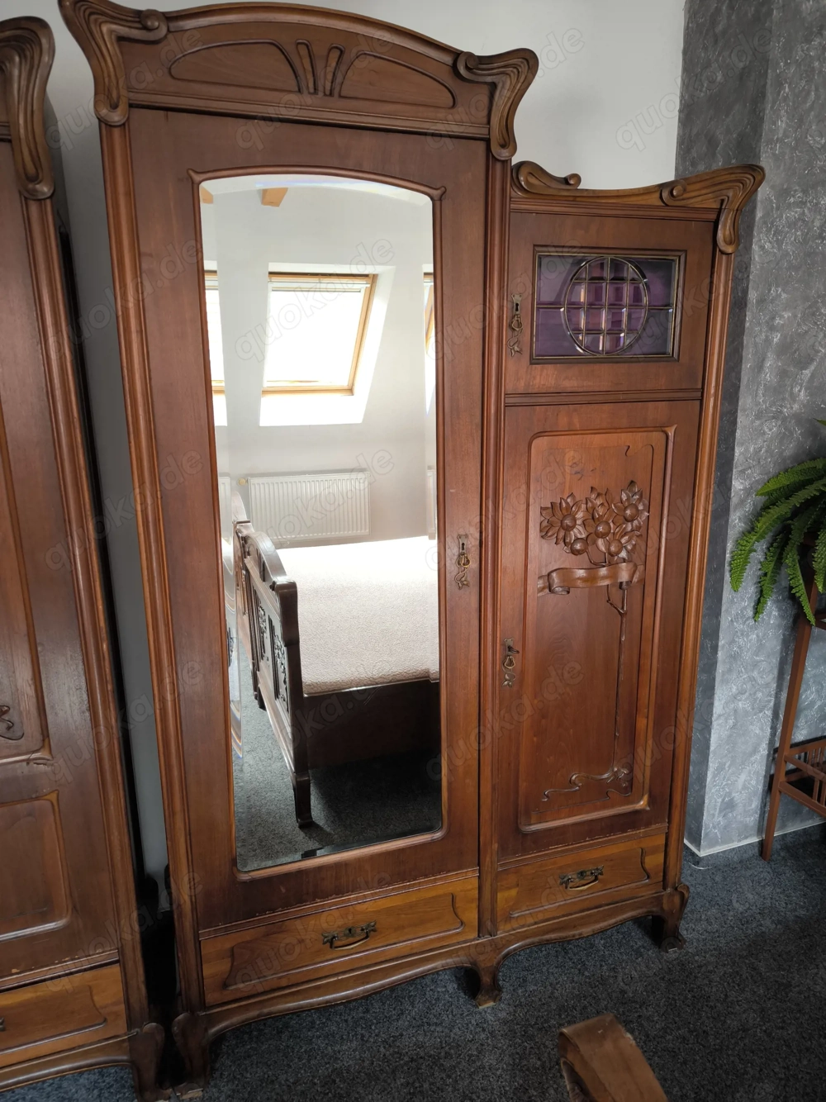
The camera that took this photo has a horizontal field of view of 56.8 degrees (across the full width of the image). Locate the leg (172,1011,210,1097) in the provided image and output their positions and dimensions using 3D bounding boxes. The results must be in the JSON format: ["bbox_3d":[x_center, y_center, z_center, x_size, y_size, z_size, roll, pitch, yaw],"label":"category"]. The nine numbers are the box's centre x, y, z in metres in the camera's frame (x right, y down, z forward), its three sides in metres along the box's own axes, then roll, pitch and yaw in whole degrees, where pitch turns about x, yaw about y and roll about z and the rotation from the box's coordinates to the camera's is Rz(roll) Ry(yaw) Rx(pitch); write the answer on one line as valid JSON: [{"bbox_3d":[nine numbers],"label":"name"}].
[{"bbox_3d":[-0.496,1.116,1.707,0.066,0.191,0.085,-5,14,-18],"label":"leg"}]

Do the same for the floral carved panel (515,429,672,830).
[{"bbox_3d":[0.430,0.203,1.819,0.386,0.987,0.035,-5,14,-18],"label":"floral carved panel"}]

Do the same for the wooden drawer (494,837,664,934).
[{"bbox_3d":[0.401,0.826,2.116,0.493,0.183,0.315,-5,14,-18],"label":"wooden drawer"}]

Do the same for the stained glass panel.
[{"bbox_3d":[0.418,-0.525,1.650,0.351,0.211,0.018,-5,14,-18],"label":"stained glass panel"}]

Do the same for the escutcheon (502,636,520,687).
[{"bbox_3d":[0.229,0.259,1.751,0.037,0.124,0.030,-5,14,-18],"label":"escutcheon"}]

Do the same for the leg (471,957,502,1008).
[{"bbox_3d":[0.185,1.095,1.945,0.060,0.105,0.070,-5,14,-18],"label":"leg"}]

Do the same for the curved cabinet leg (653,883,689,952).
[{"bbox_3d":[0.715,1.014,2.101,0.076,0.177,0.085,-5,14,-18],"label":"curved cabinet leg"}]

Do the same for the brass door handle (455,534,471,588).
[{"bbox_3d":[0.114,0.025,1.658,0.037,0.124,0.025,-5,14,-18],"label":"brass door handle"}]

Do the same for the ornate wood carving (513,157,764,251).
[{"bbox_3d":[0.478,-0.726,1.603,0.594,0.167,0.070,-5,14,-18],"label":"ornate wood carving"}]

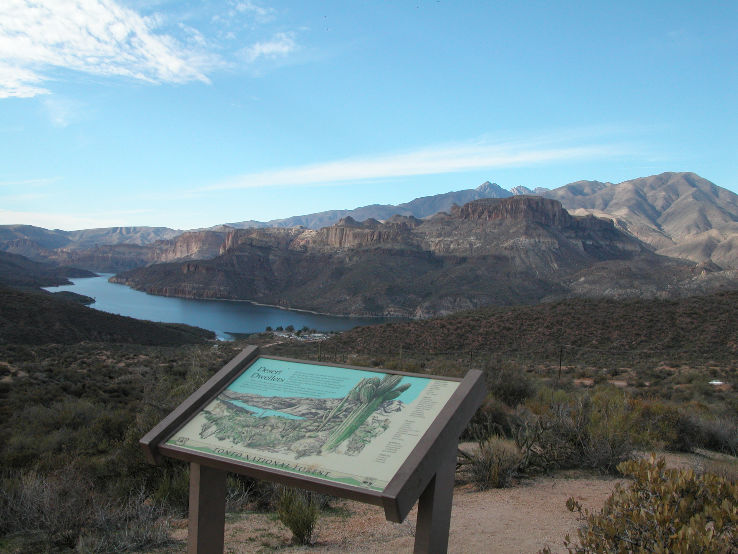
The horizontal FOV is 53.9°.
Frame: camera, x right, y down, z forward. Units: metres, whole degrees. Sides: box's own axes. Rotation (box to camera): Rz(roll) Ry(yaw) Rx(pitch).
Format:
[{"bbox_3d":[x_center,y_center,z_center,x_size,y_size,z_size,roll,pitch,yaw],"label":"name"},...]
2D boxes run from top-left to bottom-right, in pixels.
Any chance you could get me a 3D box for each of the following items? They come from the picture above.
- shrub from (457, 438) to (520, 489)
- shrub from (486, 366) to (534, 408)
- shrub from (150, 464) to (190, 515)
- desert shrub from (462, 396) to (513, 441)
[{"bbox_3d":[0.843,1.273,4.950,0.410,0.370,0.390,1,2,0],"label":"shrub"},{"bbox_3d":[2.190,1.722,11.300,0.820,0.660,0.760,1,2,0],"label":"shrub"},{"bbox_3d":[-1.207,1.319,4.500,0.290,0.320,0.290,1,2,0],"label":"shrub"},{"bbox_3d":[1.060,1.288,6.600,0.500,0.420,0.460,1,2,0],"label":"desert shrub"}]

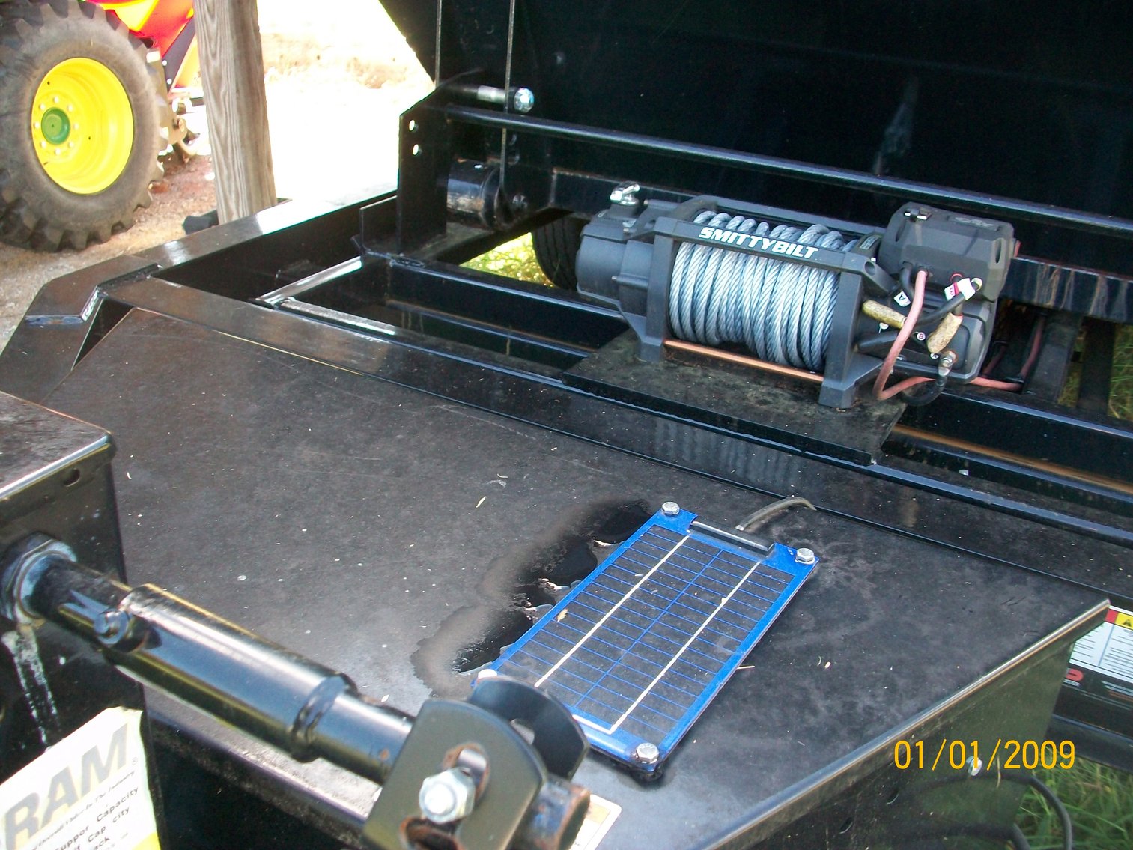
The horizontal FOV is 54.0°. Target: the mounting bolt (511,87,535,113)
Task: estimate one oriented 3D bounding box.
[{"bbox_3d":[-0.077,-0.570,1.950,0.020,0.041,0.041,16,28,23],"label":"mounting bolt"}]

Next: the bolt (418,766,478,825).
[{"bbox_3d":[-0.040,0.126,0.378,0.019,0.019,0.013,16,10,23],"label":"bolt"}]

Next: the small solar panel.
[{"bbox_3d":[0.088,0.174,1.025,0.175,0.013,0.362,18,29,26],"label":"small solar panel"}]

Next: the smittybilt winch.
[{"bbox_3d":[0.286,-0.190,1.493,0.544,0.242,0.167,16,28,23],"label":"smittybilt winch"}]

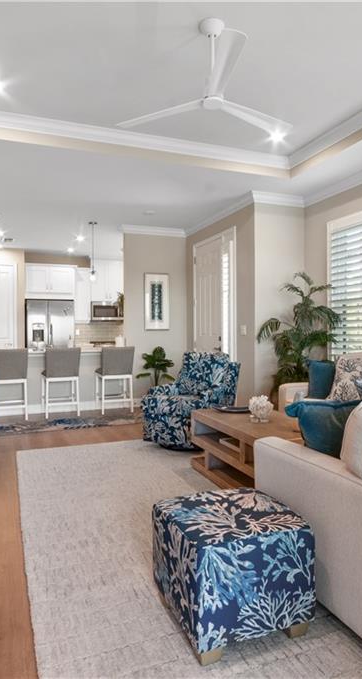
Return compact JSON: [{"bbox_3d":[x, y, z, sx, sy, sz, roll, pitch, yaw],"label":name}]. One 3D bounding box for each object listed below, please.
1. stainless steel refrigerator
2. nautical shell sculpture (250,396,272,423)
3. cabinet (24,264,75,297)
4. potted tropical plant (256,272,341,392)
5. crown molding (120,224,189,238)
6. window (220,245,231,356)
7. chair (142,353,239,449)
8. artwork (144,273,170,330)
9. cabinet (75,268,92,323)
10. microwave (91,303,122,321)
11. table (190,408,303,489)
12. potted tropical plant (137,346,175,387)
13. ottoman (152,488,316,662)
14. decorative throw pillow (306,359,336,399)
[{"bbox_3d":[-2.687,0.155,8.751,0.910,1.780,0.750,0,1,-23],"label":"stainless steel refrigerator"},{"bbox_3d":[0.609,0.525,3.280,0.170,0.190,0.150,0,1,-23],"label":"nautical shell sculpture"},{"bbox_3d":[-2.712,-1.160,8.806,0.944,0.636,0.580,-1,1,-23],"label":"cabinet"},{"bbox_3d":[1.431,0.176,5.321,0.880,1.900,0.780,-1,1,-23],"label":"potted tropical plant"},{"bbox_3d":[-0.424,-1.811,7.185,1.183,0.115,0.095,-1,1,-23],"label":"crown molding"},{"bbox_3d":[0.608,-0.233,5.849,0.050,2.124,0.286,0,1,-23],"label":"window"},{"bbox_3d":[0.146,0.672,4.874,0.790,0.950,0.890,0,1,35],"label":"chair"},{"bbox_3d":[-0.375,-0.604,6.858,0.420,0.919,0.030,0,1,-23],"label":"artwork"},{"bbox_3d":[-2.130,-0.904,9.089,0.350,1.130,0.330,0,1,-23],"label":"cabinet"},{"bbox_3d":[-1.626,-0.599,9.387,0.760,0.414,0.400,-1,1,-23],"label":"microwave"},{"bbox_3d":[0.617,0.853,3.265,0.700,0.470,1.200,0,1,-21],"label":"table"},{"bbox_3d":[-0.380,0.588,6.486,0.573,0.971,0.527,0,1,0],"label":"potted tropical plant"},{"bbox_3d":[0.198,0.887,1.698,0.465,0.420,0.440,0,1,-22],"label":"ottoman"},{"bbox_3d":[1.550,0.427,4.600,0.430,0.430,0.150,0,-12,5],"label":"decorative throw pillow"}]

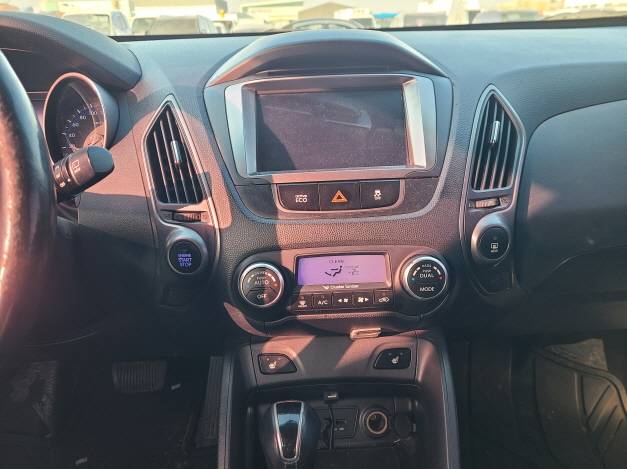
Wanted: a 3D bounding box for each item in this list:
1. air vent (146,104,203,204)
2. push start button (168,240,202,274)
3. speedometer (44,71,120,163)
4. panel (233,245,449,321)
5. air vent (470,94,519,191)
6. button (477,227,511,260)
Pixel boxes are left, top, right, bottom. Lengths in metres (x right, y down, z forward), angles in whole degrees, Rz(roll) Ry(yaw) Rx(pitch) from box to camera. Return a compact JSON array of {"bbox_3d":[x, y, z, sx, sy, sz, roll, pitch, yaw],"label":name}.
[{"bbox_3d":[-0.158,-0.090,0.535,0.049,0.108,0.030,-11,-5,10],"label":"air vent"},{"bbox_3d":[-0.140,0.025,0.515,0.036,0.036,0.015,-1,-1,10],"label":"push start button"},{"bbox_3d":[-0.276,-0.130,0.565,0.105,0.115,0.045,1,1,6],"label":"speedometer"},{"bbox_3d":[0.031,0.054,0.505,0.230,0.072,0.035,-2,-2,1],"label":"panel"},{"bbox_3d":[0.208,-0.105,0.540,0.047,0.106,0.030,5,-5,-9],"label":"air vent"},{"bbox_3d":[0.202,0.010,0.525,0.034,0.036,0.015,-1,-2,-10],"label":"button"}]

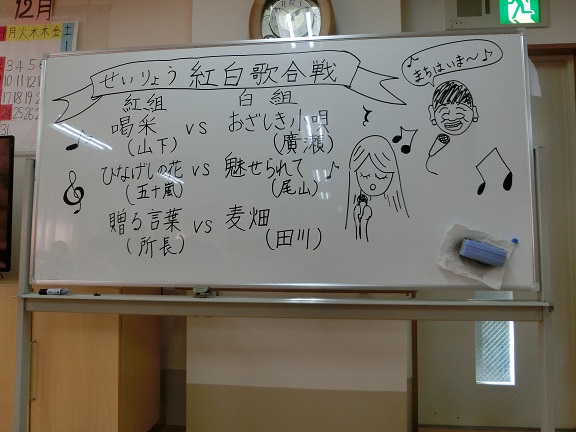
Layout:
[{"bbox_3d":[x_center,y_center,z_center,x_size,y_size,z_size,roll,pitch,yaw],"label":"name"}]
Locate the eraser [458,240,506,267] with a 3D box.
[{"bbox_3d":[0.647,0.122,1.379,0.135,0.053,0.036,17,-3,7],"label":"eraser"}]

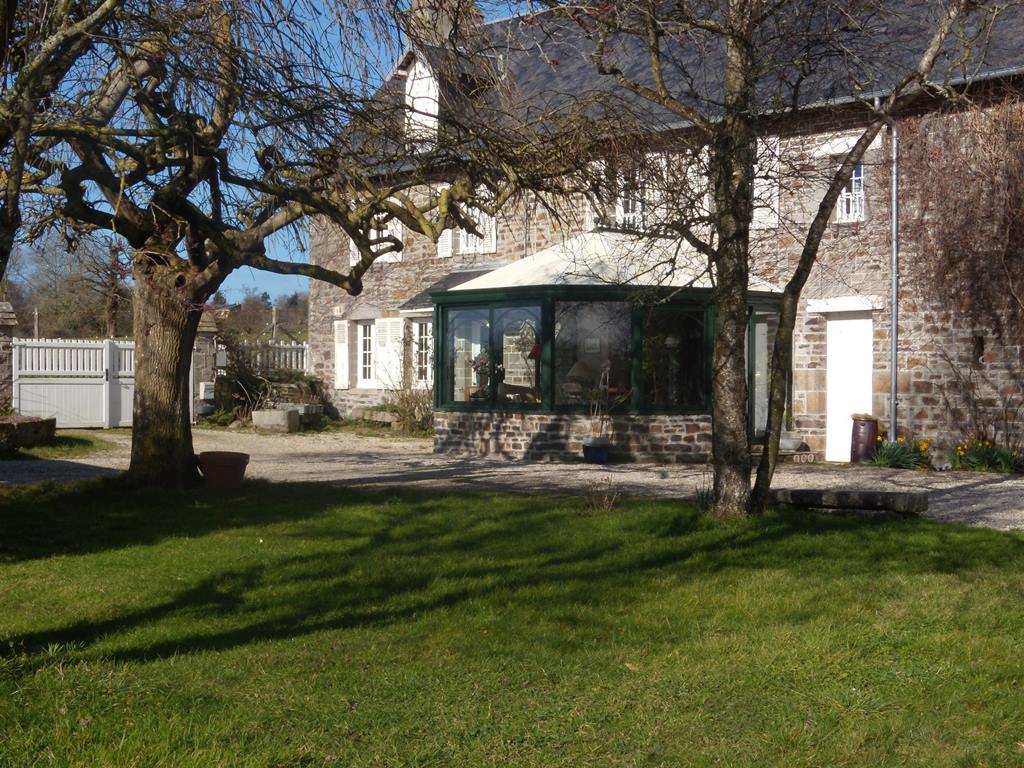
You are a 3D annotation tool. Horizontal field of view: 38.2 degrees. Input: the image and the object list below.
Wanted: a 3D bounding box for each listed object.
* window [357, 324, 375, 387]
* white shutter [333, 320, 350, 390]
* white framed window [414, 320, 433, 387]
[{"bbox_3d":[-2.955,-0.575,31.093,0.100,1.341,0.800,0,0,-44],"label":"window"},{"bbox_3d":[-3.584,-0.614,31.309,0.050,1.464,0.468,0,0,-44],"label":"white shutter"},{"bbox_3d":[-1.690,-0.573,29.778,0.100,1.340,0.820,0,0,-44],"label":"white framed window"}]

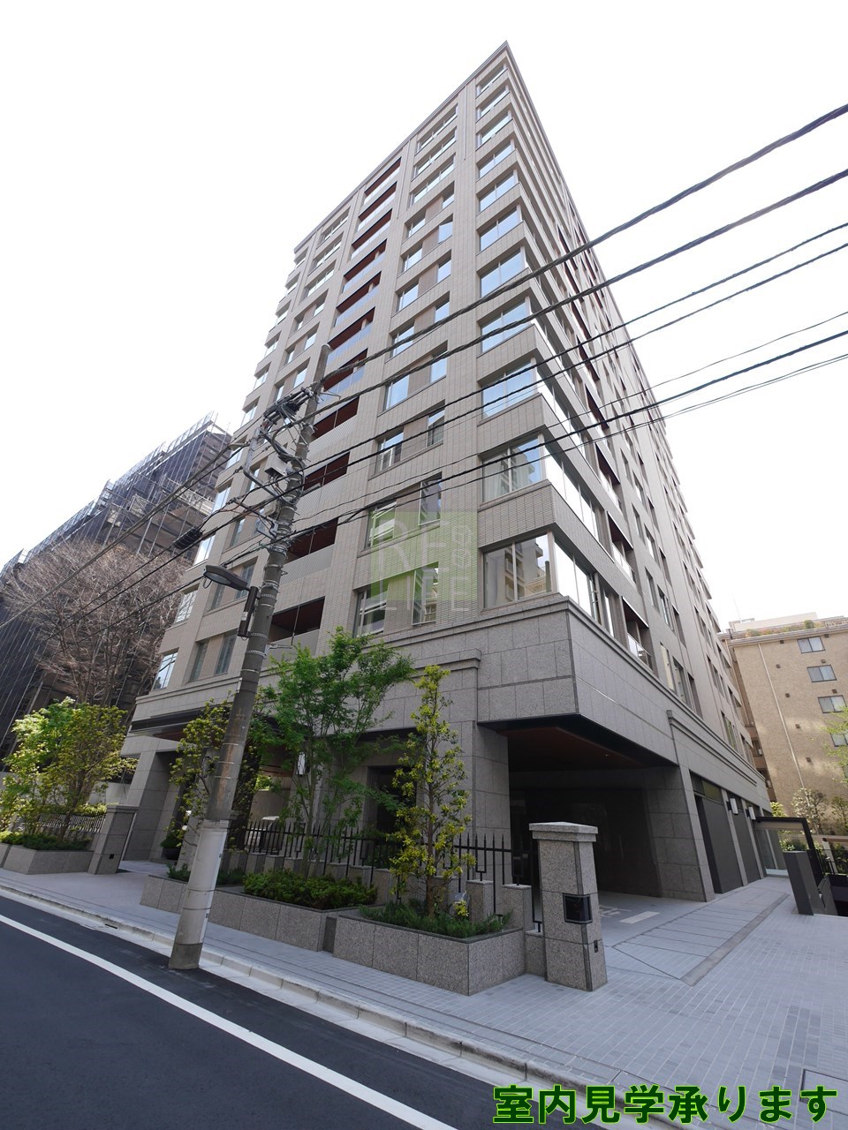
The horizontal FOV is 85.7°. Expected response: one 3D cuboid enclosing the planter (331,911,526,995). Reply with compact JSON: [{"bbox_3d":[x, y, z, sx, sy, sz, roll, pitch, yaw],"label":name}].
[{"bbox_3d":[0.070,5.043,6.125,2.120,0.470,1.320,-18,-36,34],"label":"planter"}]

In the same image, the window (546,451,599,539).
[{"bbox_3d":[4.495,-2.045,13.711,0.120,1.650,3.800,-18,-36,34],"label":"window"}]

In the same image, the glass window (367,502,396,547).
[{"bbox_3d":[-1.466,-1.437,16.320,1.130,1.616,0.130,-18,-36,34],"label":"glass window"}]

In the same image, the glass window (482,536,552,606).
[{"bbox_3d":[2.274,0.160,11.358,1.850,1.640,0.120,-18,-36,34],"label":"glass window"}]

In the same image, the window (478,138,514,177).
[{"bbox_3d":[3.718,-20.652,23.529,2.082,2.148,0.140,-18,-36,34],"label":"window"}]

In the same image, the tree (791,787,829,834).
[{"bbox_3d":[29.705,19.579,35.191,2.300,4.400,2.300,-18,-36,34],"label":"tree"}]

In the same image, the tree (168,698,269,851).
[{"bbox_3d":[-4.760,4.944,10.685,1.850,3.650,1.750,-18,-36,34],"label":"tree"}]

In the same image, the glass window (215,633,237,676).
[{"bbox_3d":[-8.262,3.782,19.412,1.017,1.919,0.140,-18,-36,34],"label":"glass window"}]

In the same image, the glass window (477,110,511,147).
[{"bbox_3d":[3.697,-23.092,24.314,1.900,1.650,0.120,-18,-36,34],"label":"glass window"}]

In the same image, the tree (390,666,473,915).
[{"bbox_3d":[0.173,3.281,7.103,1.200,3.500,1.200,3,-29,1],"label":"tree"}]

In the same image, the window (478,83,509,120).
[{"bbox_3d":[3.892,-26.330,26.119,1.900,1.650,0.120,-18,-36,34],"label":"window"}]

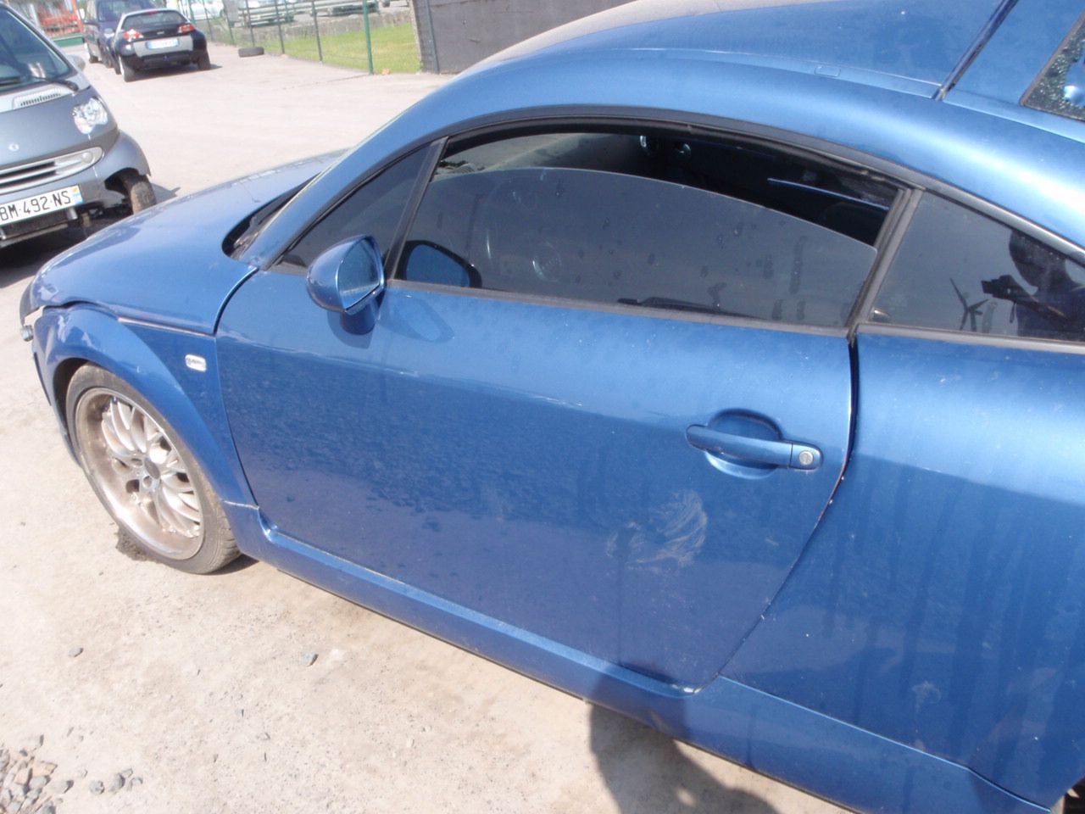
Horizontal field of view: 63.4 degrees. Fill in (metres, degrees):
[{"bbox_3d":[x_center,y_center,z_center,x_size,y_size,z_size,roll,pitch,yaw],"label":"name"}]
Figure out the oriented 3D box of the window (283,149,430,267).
[{"bbox_3d":[-0.381,-0.388,1.723,0.350,0.270,0.030,14,5,34],"label":"window"}]

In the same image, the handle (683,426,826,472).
[{"bbox_3d":[0.296,0.058,1.241,0.200,0.042,0.043,13,31,31],"label":"handle"}]

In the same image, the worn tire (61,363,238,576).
[{"bbox_3d":[-0.979,0.136,2.349,0.635,0.635,0.225,13,31,31],"label":"worn tire"}]

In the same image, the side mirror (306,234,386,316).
[{"bbox_3d":[-0.366,-0.242,1.604,0.130,0.135,0.165,13,31,31],"label":"side mirror"}]

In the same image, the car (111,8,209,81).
[{"bbox_3d":[-7.739,-7.295,17.528,1.615,1.192,3.427,-16,29,-22],"label":"car"}]

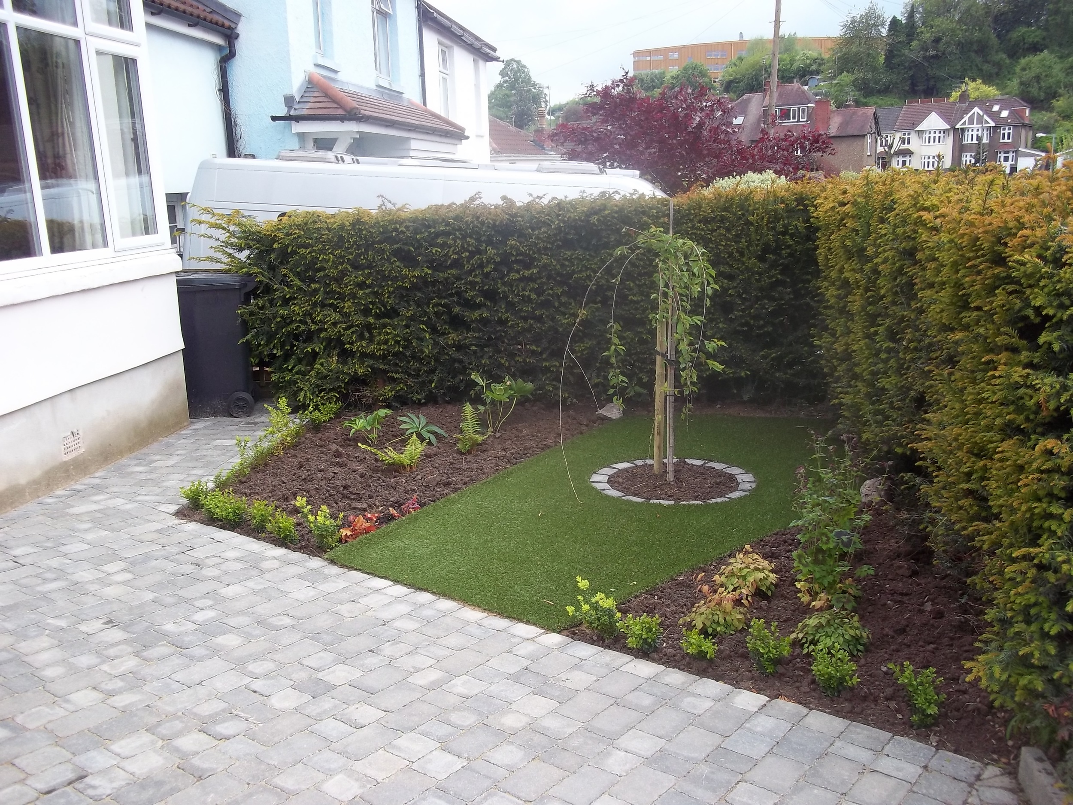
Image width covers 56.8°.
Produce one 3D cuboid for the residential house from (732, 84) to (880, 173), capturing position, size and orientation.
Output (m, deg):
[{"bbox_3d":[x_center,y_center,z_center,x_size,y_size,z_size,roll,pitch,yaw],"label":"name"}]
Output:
[{"bbox_3d":[21.533,-21.195,80.000,10.800,9.000,8.500,4,14,25],"label":"residential house"}]

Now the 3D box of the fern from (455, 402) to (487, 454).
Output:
[{"bbox_3d":[-0.415,0.160,6.330,0.200,0.320,0.200,-2,13,0],"label":"fern"}]

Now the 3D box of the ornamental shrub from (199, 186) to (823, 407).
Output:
[{"bbox_3d":[-0.203,-0.829,7.839,4.720,1.600,1.050,0,13,8],"label":"ornamental shrub"}]

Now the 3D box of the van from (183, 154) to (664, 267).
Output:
[{"bbox_3d":[-0.359,-1.026,10.275,5.900,2.750,2.000,4,14,7],"label":"van"}]

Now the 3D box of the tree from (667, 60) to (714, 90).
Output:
[{"bbox_3d":[25.587,-53.894,165.000,8.200,6.200,7.500,0,13,9],"label":"tree"}]

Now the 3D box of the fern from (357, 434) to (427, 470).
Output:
[{"bbox_3d":[-0.872,0.296,5.980,0.390,0.220,0.320,-2,13,0],"label":"fern"}]

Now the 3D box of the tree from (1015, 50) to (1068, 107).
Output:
[{"bbox_3d":[58.506,-37.514,115.000,6.200,6.600,6.000,5,14,26],"label":"tree"}]

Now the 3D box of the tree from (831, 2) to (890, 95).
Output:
[{"bbox_3d":[39.797,-43.096,122.000,7.300,12.200,7.000,2,14,17],"label":"tree"}]

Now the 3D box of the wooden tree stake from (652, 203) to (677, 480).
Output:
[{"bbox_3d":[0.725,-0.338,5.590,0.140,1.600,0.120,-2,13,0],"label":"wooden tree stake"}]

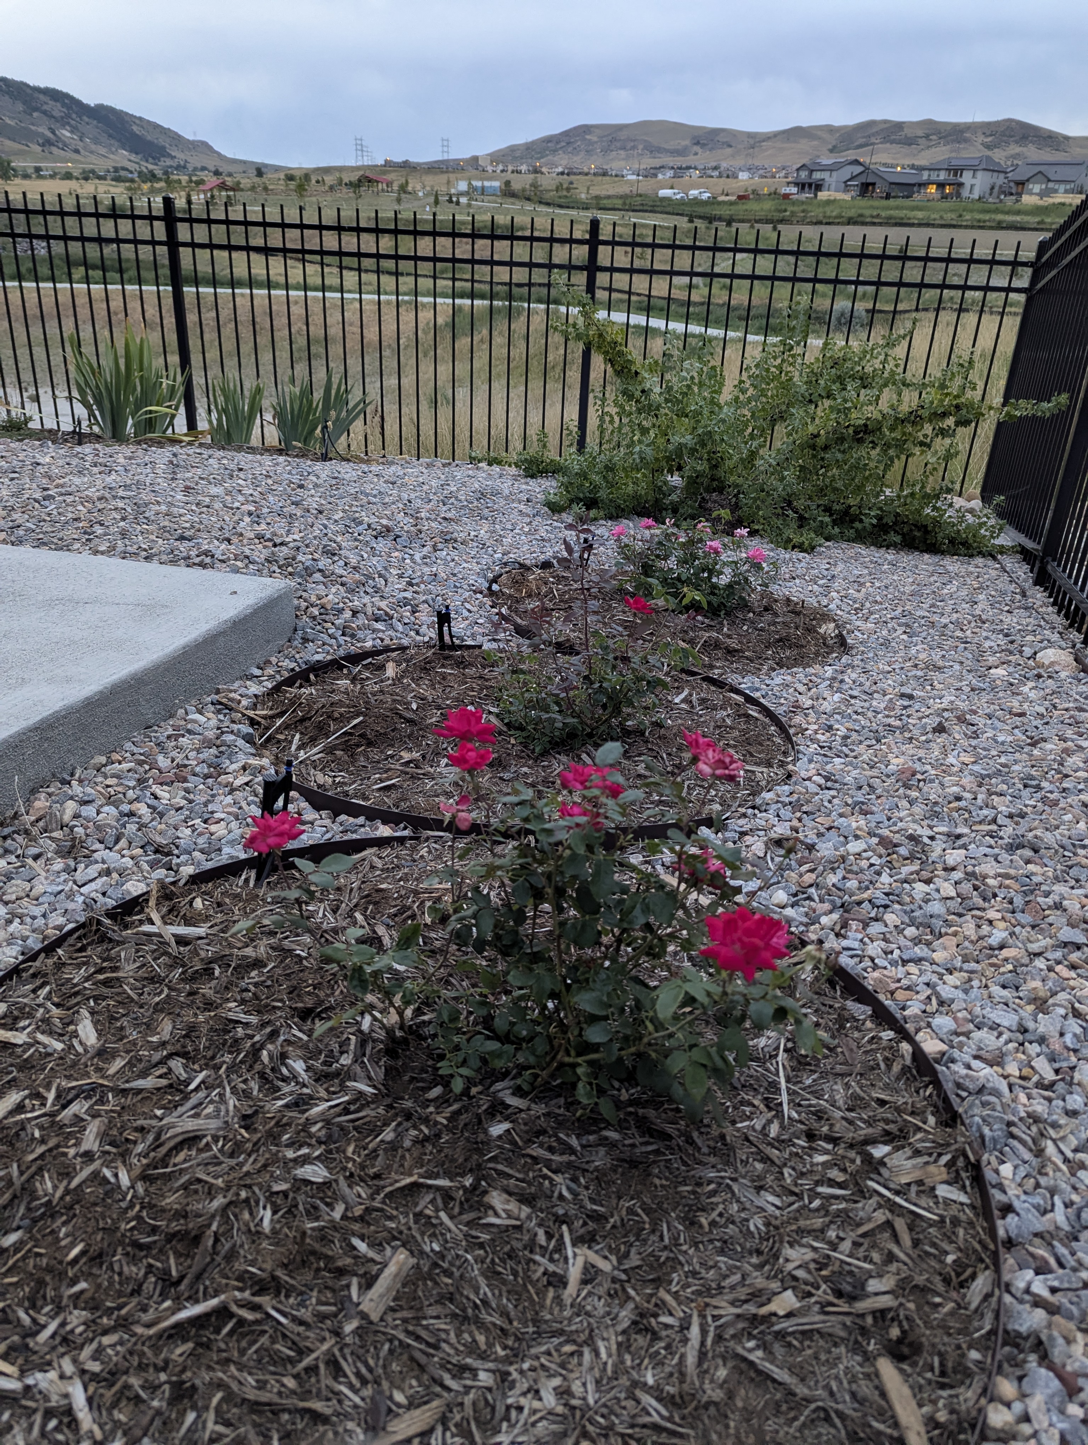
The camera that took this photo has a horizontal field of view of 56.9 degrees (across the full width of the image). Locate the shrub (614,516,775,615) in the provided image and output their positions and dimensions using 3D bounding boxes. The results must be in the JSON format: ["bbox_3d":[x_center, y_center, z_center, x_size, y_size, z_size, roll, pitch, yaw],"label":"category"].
[{"bbox_3d":[0.464,-0.524,3.115,0.490,0.310,0.450,3,26,0],"label":"shrub"}]

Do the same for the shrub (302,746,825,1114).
[{"bbox_3d":[0.026,0.194,1.105,0.530,0.400,0.460,3,26,0],"label":"shrub"}]

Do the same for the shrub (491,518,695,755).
[{"bbox_3d":[0.102,-0.155,2.012,0.400,0.390,0.380,3,26,0],"label":"shrub"}]

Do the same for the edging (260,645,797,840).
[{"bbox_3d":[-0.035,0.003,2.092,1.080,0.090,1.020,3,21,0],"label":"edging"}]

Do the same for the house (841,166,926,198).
[{"bbox_3d":[63.928,-100.778,187.192,15.000,5.800,11.000,-20,34,-38],"label":"house"}]

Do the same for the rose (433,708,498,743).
[{"bbox_3d":[-0.089,0.003,1.120,0.071,0.042,0.068,3,26,0],"label":"rose"}]

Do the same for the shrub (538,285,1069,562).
[{"bbox_3d":[1.083,-1.389,4.472,2.050,0.980,1.450,3,26,0],"label":"shrub"}]

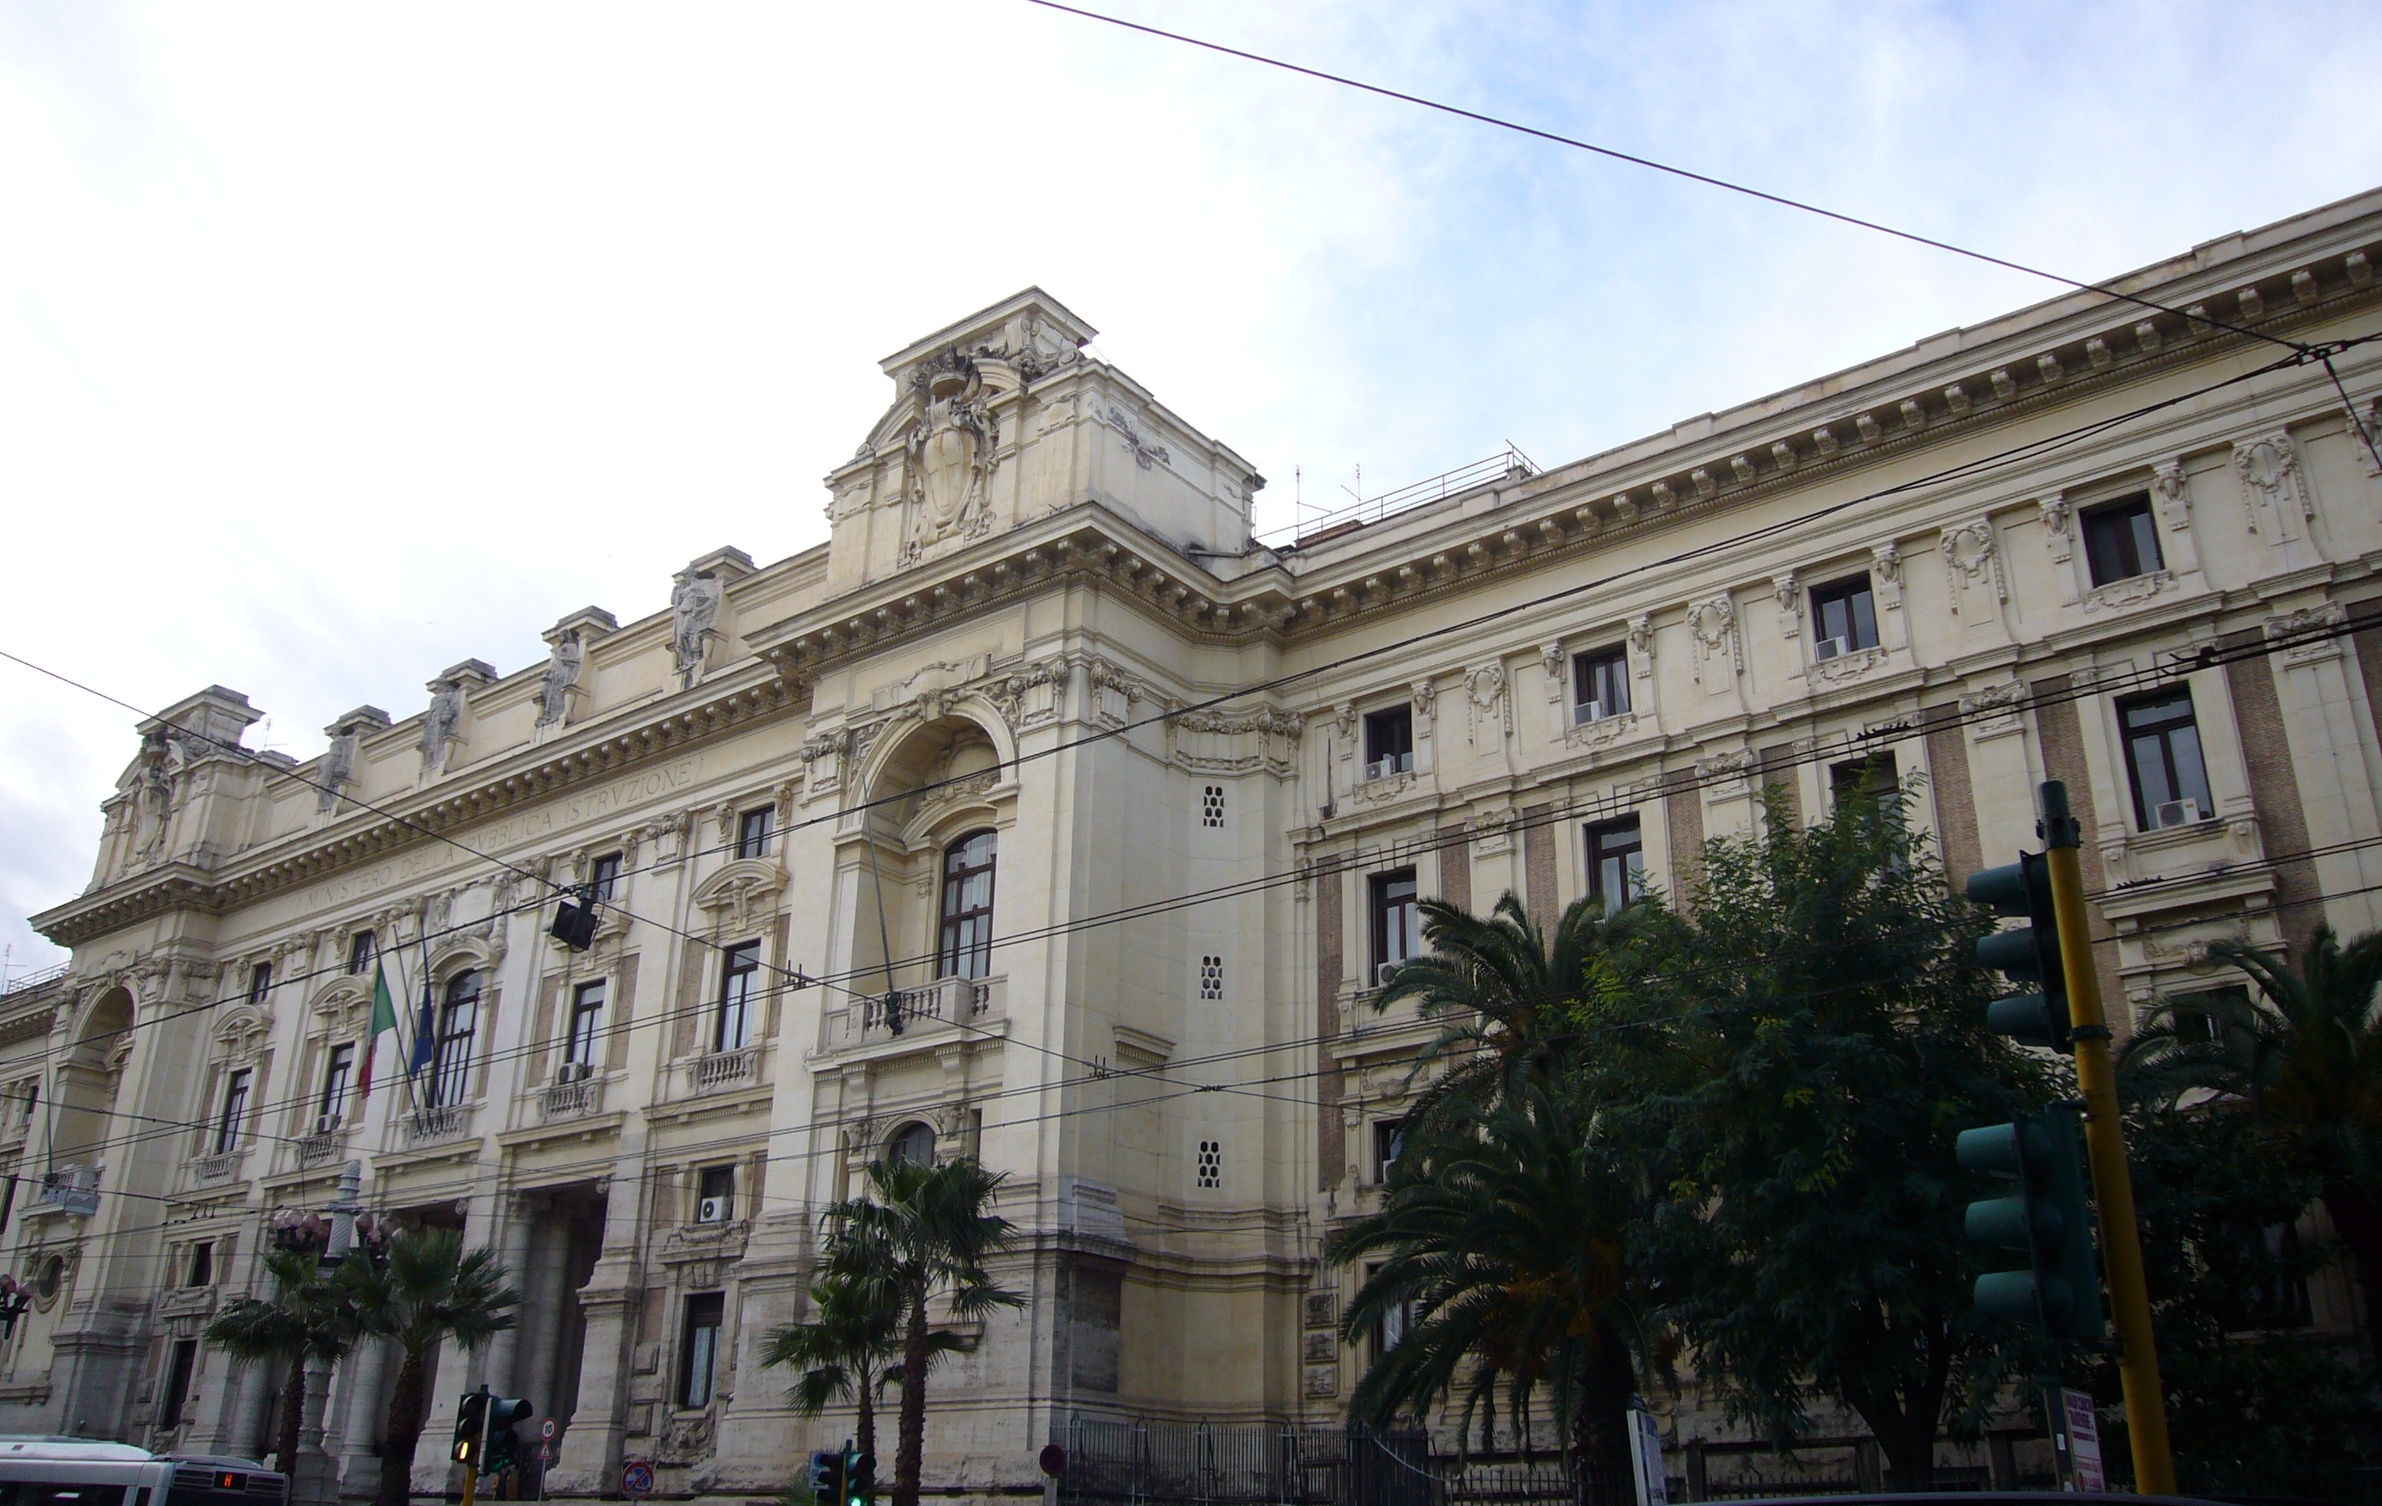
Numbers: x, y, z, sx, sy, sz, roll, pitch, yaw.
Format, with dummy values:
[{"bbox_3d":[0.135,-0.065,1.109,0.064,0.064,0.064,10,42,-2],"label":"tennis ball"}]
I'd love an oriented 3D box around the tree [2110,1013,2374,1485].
[{"bbox_3d":[15.091,7.936,26.559,4.300,8.600,4.300,-11,-25,27],"label":"tree"}]

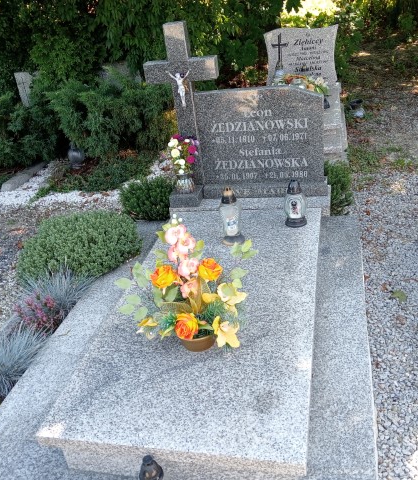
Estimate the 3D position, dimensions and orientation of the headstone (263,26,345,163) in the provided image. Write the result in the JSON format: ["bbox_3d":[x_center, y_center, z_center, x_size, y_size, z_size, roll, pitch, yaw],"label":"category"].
[{"bbox_3d":[0.900,-1.406,4.900,0.830,1.000,1.400,0,27,14],"label":"headstone"}]

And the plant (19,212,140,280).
[{"bbox_3d":[-0.716,-0.013,2.775,0.670,0.240,0.520,0,28,15],"label":"plant"}]

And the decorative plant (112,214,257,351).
[{"bbox_3d":[-0.074,0.163,1.772,0.470,0.440,0.340,0,28,15],"label":"decorative plant"}]

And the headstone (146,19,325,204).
[{"bbox_3d":[0.152,-0.669,2.773,0.952,0.966,0.237,0,30,14],"label":"headstone"}]

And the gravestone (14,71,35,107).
[{"bbox_3d":[-2.372,-1.876,6.767,0.300,0.620,0.120,0,27,14],"label":"gravestone"}]

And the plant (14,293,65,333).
[{"bbox_3d":[-0.777,0.306,2.298,0.235,0.150,0.200,0,28,15],"label":"plant"}]

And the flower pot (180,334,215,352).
[{"bbox_3d":[-0.034,0.365,1.932,0.125,0.062,0.125,-6,26,3],"label":"flower pot"}]

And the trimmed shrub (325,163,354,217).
[{"bbox_3d":[0.690,-0.283,2.822,0.210,0.300,0.210,0,28,15],"label":"trimmed shrub"}]

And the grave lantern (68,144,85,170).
[{"bbox_3d":[-1.087,-0.691,4.261,0.115,0.225,0.115,0,28,15],"label":"grave lantern"}]

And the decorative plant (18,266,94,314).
[{"bbox_3d":[-0.733,0.195,2.424,0.370,0.200,0.320,0,28,15],"label":"decorative plant"}]

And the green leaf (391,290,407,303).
[{"bbox_3d":[0.923,0.275,2.516,0.075,0.020,0.085,0,27,14],"label":"green leaf"}]

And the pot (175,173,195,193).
[{"bbox_3d":[-0.137,-0.309,2.780,0.092,0.105,0.092,0,28,15],"label":"pot"}]

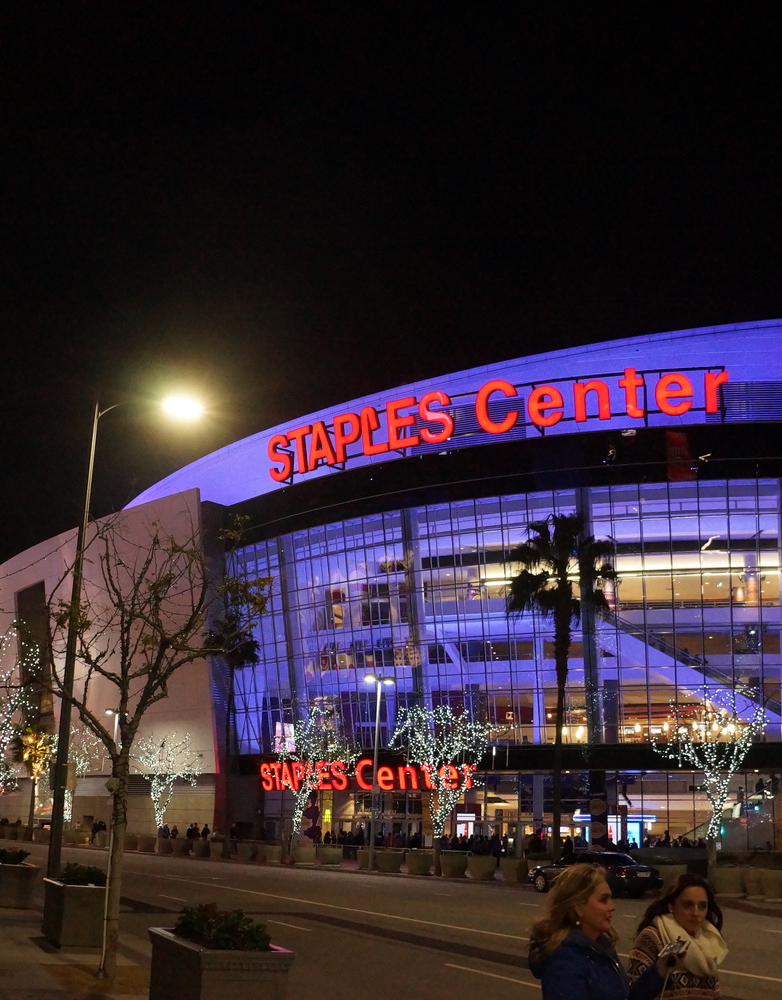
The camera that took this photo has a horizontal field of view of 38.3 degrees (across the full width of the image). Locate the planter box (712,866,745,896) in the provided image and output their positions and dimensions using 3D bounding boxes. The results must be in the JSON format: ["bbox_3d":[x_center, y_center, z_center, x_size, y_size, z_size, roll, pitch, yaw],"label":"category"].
[{"bbox_3d":[11.994,13.508,39.986,1.240,0.930,1.240,-3,-17,16],"label":"planter box"}]

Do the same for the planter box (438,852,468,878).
[{"bbox_3d":[2.296,13.312,40.985,1.000,0.840,1.000,1,-16,4],"label":"planter box"}]

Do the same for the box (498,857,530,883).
[{"bbox_3d":[5.205,15.629,47.434,1.220,0.910,1.220,0,-16,6],"label":"box"}]

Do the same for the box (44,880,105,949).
[{"bbox_3d":[-4.488,5.846,15.976,0.700,0.780,1.620,10,-17,-24],"label":"box"}]

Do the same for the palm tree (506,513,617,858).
[{"bbox_3d":[7.302,8.137,48.835,4.400,15.500,4.400,0,-16,8],"label":"palm tree"}]

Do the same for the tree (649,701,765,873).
[{"bbox_3d":[11.315,10.460,40.152,3.900,6.750,3.900,-2,-17,15],"label":"tree"}]

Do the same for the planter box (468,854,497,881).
[{"bbox_3d":[3.259,12.998,39.744,1.000,0.840,1.000,1,-16,5],"label":"planter box"}]

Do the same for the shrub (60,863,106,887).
[{"bbox_3d":[-4.392,5.343,16.034,0.600,0.350,0.800,9,-18,-24],"label":"shrub"}]

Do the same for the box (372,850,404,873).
[{"bbox_3d":[-0.006,13.829,43.058,1.020,0.800,1.020,2,-16,1],"label":"box"}]

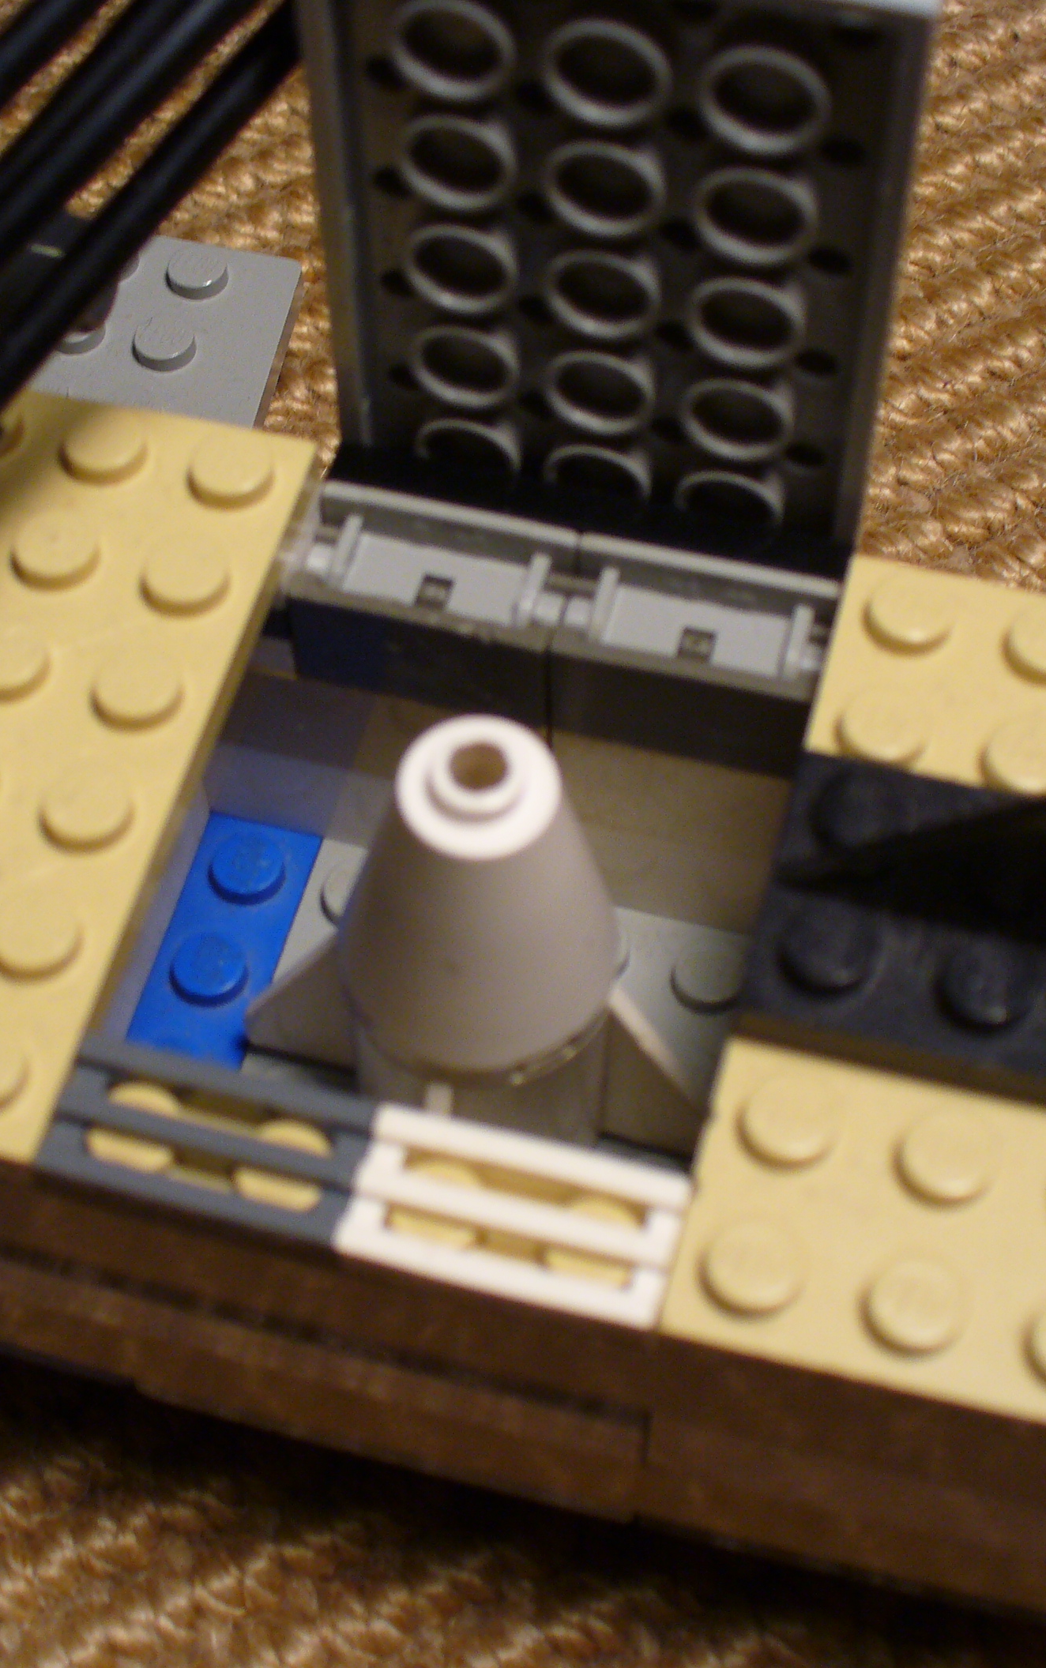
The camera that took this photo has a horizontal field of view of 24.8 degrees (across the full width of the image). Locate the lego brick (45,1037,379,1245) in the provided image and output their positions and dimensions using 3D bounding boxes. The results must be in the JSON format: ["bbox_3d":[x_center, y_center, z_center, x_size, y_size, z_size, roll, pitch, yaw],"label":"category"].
[{"bbox_3d":[-0.016,0.015,0.119,0.016,0.003,0.008,13,60,8],"label":"lego brick"}]

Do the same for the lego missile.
[{"bbox_3d":[-0.003,0.007,0.137,0.032,0.038,0.032,13,60,8],"label":"lego missile"}]

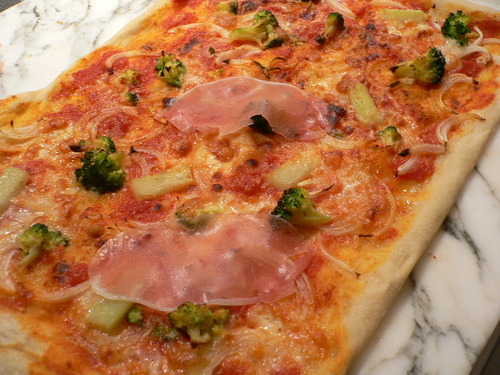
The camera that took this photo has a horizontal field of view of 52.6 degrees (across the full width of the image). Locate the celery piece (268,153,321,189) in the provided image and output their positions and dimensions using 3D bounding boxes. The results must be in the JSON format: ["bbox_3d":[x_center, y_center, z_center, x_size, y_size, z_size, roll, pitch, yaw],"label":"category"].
[{"bbox_3d":[0.034,-0.013,0.399,0.040,0.009,0.017,-26,55,-20],"label":"celery piece"}]

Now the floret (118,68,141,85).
[{"bbox_3d":[-0.113,-0.104,0.474,0.021,0.011,0.016,-14,52,-12],"label":"floret"}]

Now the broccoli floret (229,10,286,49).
[{"bbox_3d":[0.008,-0.161,0.513,0.058,0.024,0.046,-12,51,-10],"label":"broccoli floret"}]

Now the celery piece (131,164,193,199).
[{"bbox_3d":[-0.067,-0.005,0.386,0.045,0.008,0.015,-21,54,-16],"label":"celery piece"}]

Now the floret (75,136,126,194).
[{"bbox_3d":[-0.115,-0.017,0.391,0.040,0.028,0.045,-8,50,-7],"label":"floret"}]

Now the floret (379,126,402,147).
[{"bbox_3d":[0.115,-0.042,0.414,0.019,0.012,0.015,0,51,0],"label":"floret"}]

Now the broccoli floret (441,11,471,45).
[{"bbox_3d":[0.208,-0.160,0.509,0.028,0.030,0.033,11,51,9],"label":"broccoli floret"}]

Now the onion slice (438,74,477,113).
[{"bbox_3d":[0.185,-0.086,0.453,0.033,0.006,0.046,4,51,3],"label":"onion slice"}]

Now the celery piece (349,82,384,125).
[{"bbox_3d":[0.103,-0.076,0.452,0.016,0.009,0.045,-8,50,-6],"label":"celery piece"}]

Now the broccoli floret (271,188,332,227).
[{"bbox_3d":[0.037,0.014,0.368,0.046,0.022,0.027,19,53,15],"label":"broccoli floret"}]

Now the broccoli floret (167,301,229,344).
[{"bbox_3d":[-0.031,0.084,0.312,0.039,0.018,0.026,-3,50,-2],"label":"broccoli floret"}]

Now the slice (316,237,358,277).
[{"bbox_3d":[0.060,0.047,0.346,0.007,0.005,0.034,-34,58,-24],"label":"slice"}]

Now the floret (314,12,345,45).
[{"bbox_3d":[0.080,-0.160,0.509,0.022,0.015,0.043,22,54,17],"label":"floret"}]

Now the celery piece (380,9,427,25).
[{"bbox_3d":[0.159,-0.178,0.526,0.045,0.009,0.016,5,51,4],"label":"celery piece"}]

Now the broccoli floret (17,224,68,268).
[{"bbox_3d":[-0.141,0.039,0.345,0.034,0.020,0.030,2,51,2],"label":"broccoli floret"}]

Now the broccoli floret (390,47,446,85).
[{"bbox_3d":[0.157,-0.114,0.471,0.053,0.028,0.034,-8,50,-7],"label":"broccoli floret"}]

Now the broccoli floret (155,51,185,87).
[{"bbox_3d":[-0.073,-0.108,0.465,0.028,0.018,0.035,13,52,10],"label":"broccoli floret"}]

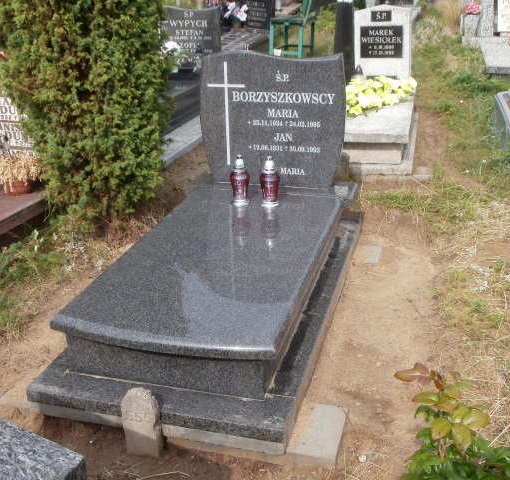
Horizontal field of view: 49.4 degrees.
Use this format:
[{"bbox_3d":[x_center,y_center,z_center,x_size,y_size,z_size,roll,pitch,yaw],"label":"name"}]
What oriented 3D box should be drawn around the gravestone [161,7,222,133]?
[{"bbox_3d":[-1.131,-2.036,6.500,1.100,1.200,2.150,4,24,17],"label":"gravestone"}]

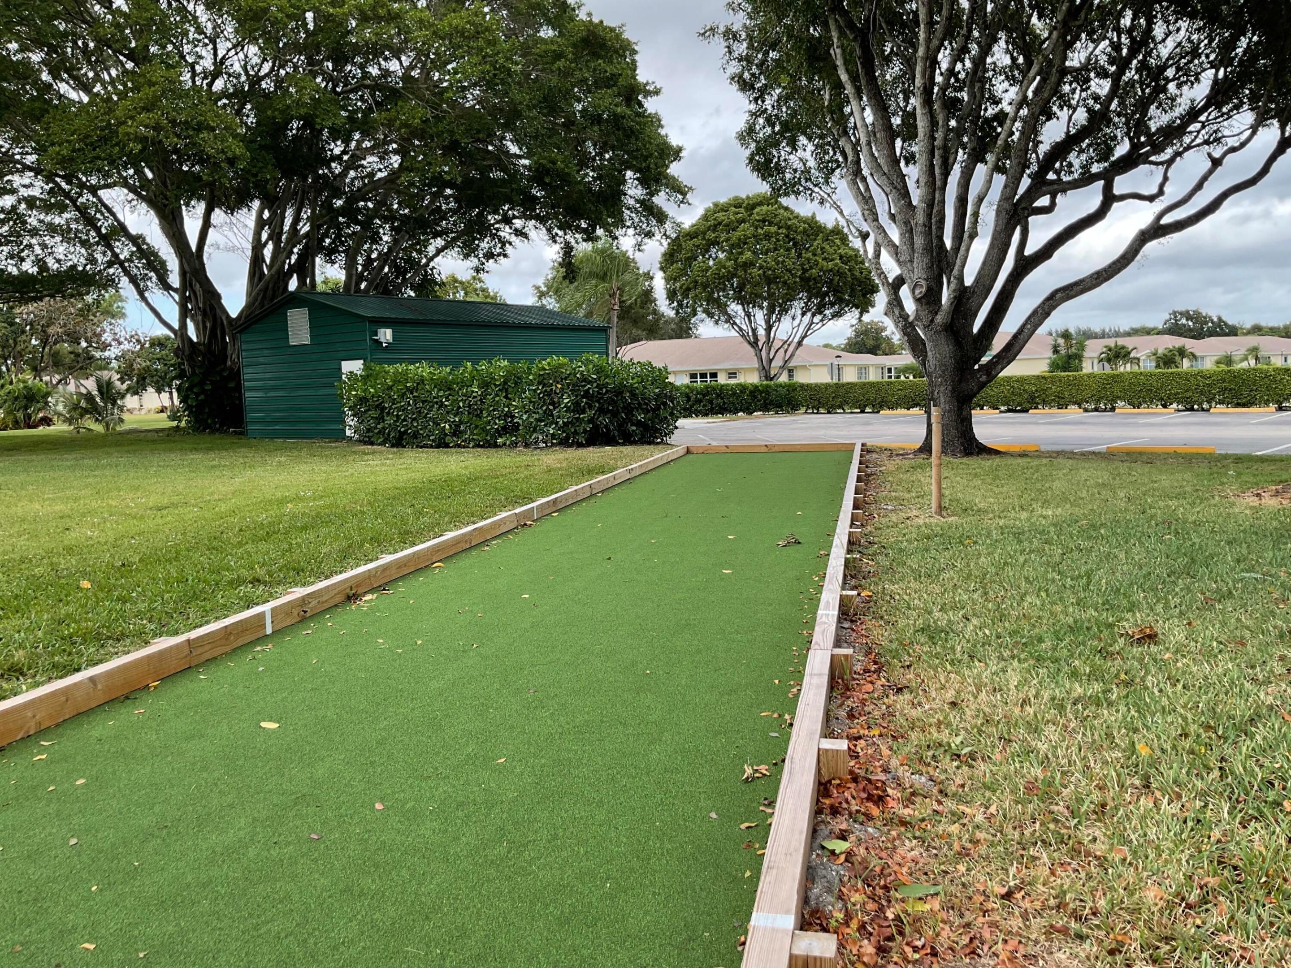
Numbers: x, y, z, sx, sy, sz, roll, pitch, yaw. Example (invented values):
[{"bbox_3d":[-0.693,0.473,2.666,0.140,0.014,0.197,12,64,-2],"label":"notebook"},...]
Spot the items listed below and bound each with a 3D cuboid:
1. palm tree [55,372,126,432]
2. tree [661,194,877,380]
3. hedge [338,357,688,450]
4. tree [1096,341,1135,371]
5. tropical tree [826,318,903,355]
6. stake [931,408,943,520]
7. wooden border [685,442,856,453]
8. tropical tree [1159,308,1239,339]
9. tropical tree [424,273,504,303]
[{"bbox_3d":[-23.359,-3.414,45.500,3.100,2.600,2.800,-2,5,0],"label":"palm tree"},{"bbox_3d":[5.917,-8.739,52.063,10.300,10.300,10.000,-2,5,0],"label":"tree"},{"bbox_3d":[-3.033,-1.842,23.998,6.800,1.900,1.700,-1,5,15],"label":"hedge"},{"bbox_3d":[30.474,-7.676,70.053,2.500,3.300,2.400,-2,5,0],"label":"tree"},{"bbox_3d":[23.193,-13.485,112.145,7.200,7.800,7.000,-2,5,0],"label":"tropical tree"},{"bbox_3d":[2.597,-0.198,9.620,0.090,0.990,0.090,-2,5,0],"label":"stake"},{"bbox_3d":[2.254,-0.633,19.420,2.970,0.140,0.090,-1,5,12],"label":"wooden border"},{"bbox_3d":[70.667,-18.088,138.197,9.800,8.900,9.000,-2,5,0],"label":"tropical tree"},{"bbox_3d":[-9.450,-7.503,57.233,5.800,7.700,5.500,-2,5,0],"label":"tropical tree"}]

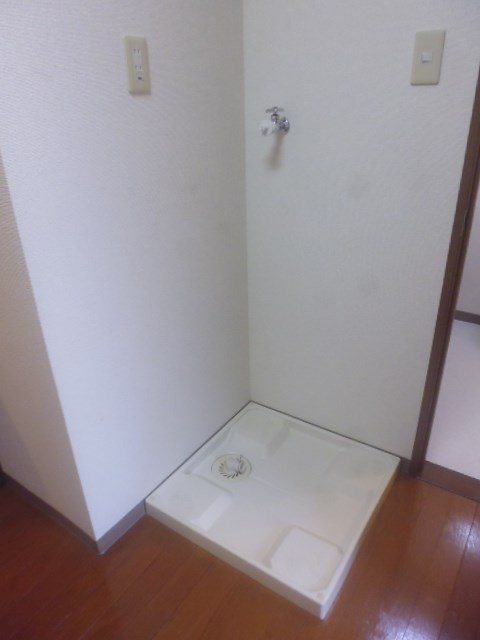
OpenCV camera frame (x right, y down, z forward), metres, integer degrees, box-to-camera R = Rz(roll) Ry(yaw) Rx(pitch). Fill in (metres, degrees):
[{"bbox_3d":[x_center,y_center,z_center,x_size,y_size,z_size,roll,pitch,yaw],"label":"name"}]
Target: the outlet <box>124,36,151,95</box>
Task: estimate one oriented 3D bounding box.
[{"bbox_3d":[-0.235,-0.600,1.051,0.012,0.116,0.068,15,31,32],"label":"outlet"}]

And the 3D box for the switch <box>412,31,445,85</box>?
[{"bbox_3d":[0.457,-0.637,1.083,0.068,0.116,0.012,15,31,32],"label":"switch"}]

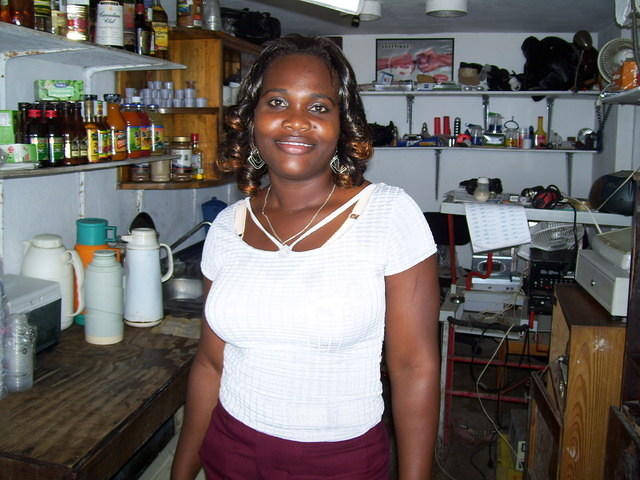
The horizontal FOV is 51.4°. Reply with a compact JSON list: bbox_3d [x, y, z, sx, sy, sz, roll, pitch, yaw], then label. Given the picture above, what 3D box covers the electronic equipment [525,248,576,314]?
[{"bbox_3d":[1.149,0.196,3.220,0.320,0.310,0.300,3,9,12],"label":"electronic equipment"}]

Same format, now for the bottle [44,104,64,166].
[{"bbox_3d":[-0.637,-0.251,1.596,0.048,0.152,0.048,3,9,12],"label":"bottle"}]

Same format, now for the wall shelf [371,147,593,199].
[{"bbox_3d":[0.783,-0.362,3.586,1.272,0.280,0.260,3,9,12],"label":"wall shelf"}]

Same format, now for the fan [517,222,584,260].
[{"bbox_3d":[1.148,-0.012,3.300,0.340,0.220,0.300,3,9,12],"label":"fan"}]

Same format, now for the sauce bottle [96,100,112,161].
[{"bbox_3d":[-0.590,-0.298,1.822,0.042,0.162,0.042,3,9,12],"label":"sauce bottle"}]

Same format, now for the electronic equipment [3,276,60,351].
[{"bbox_3d":[-0.870,0.220,1.790,0.240,0.175,0.225,3,10,10],"label":"electronic equipment"}]

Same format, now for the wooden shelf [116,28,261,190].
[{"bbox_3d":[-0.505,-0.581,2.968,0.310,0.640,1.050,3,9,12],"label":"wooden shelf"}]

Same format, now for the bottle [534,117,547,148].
[{"bbox_3d":[1.149,-0.560,3.470,0.063,0.167,0.063,3,9,12],"label":"bottle"}]

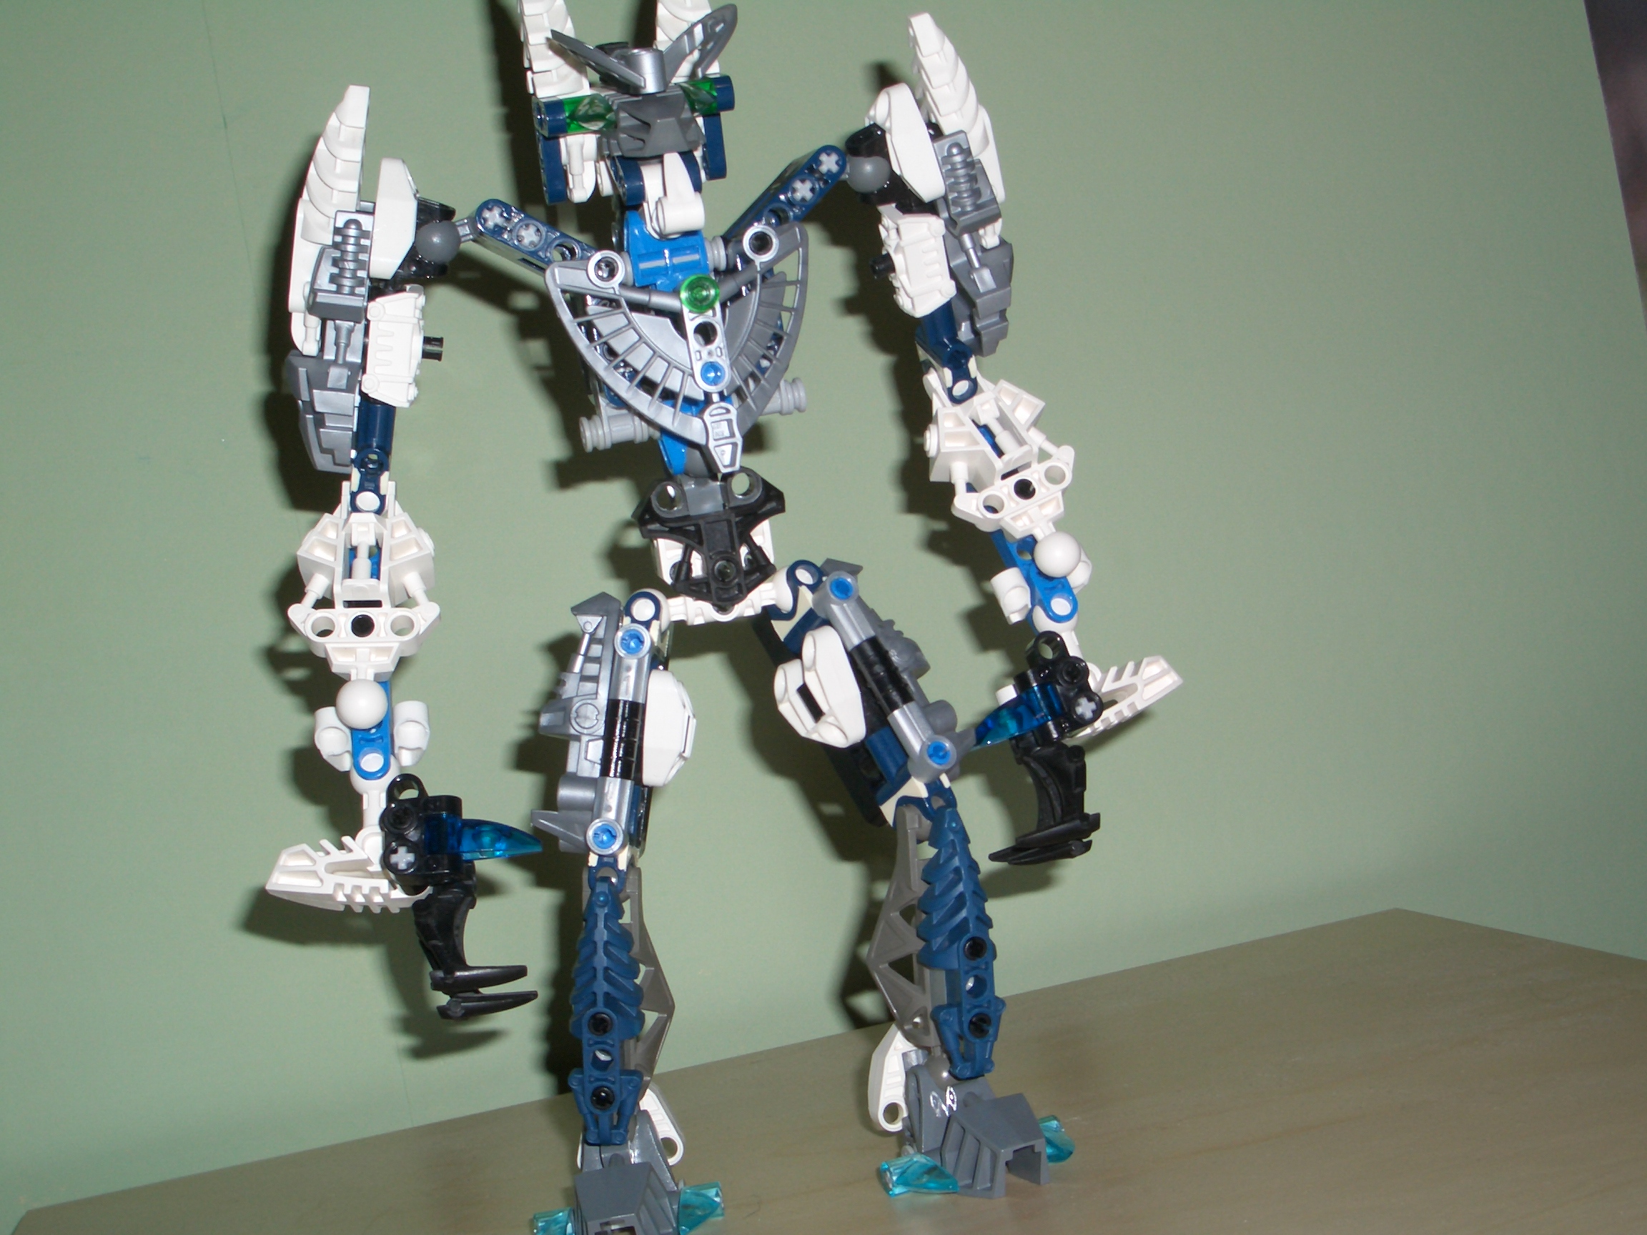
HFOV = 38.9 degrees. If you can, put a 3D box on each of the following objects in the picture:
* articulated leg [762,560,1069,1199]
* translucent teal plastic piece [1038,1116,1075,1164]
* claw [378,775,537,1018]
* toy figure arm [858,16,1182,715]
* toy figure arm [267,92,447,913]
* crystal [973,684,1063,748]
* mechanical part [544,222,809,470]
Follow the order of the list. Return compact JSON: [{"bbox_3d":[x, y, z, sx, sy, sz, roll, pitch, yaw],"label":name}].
[{"bbox_3d":[0.019,0.054,0.480,0.043,0.133,0.052,-10,0,-14],"label":"articulated leg"},{"bbox_3d":[0.044,0.107,0.476,0.009,0.009,0.021,-10,0,-15],"label":"translucent teal plastic piece"},{"bbox_3d":[-0.073,0.056,0.463,0.031,0.048,0.022,-1,0,-3],"label":"claw"},{"bbox_3d":[0.041,-0.053,0.498,0.045,0.154,0.040,-11,0,-18],"label":"toy figure arm"},{"bbox_3d":[-0.094,-0.023,0.471,0.036,0.163,0.040,-2,0,-8],"label":"toy figure arm"},{"bbox_3d":[0.041,0.020,0.484,0.023,0.009,0.008,-17,0,-28],"label":"crystal"},{"bbox_3d":[-0.027,-0.054,0.466,0.053,0.046,0.025,-10,0,-13],"label":"mechanical part"}]

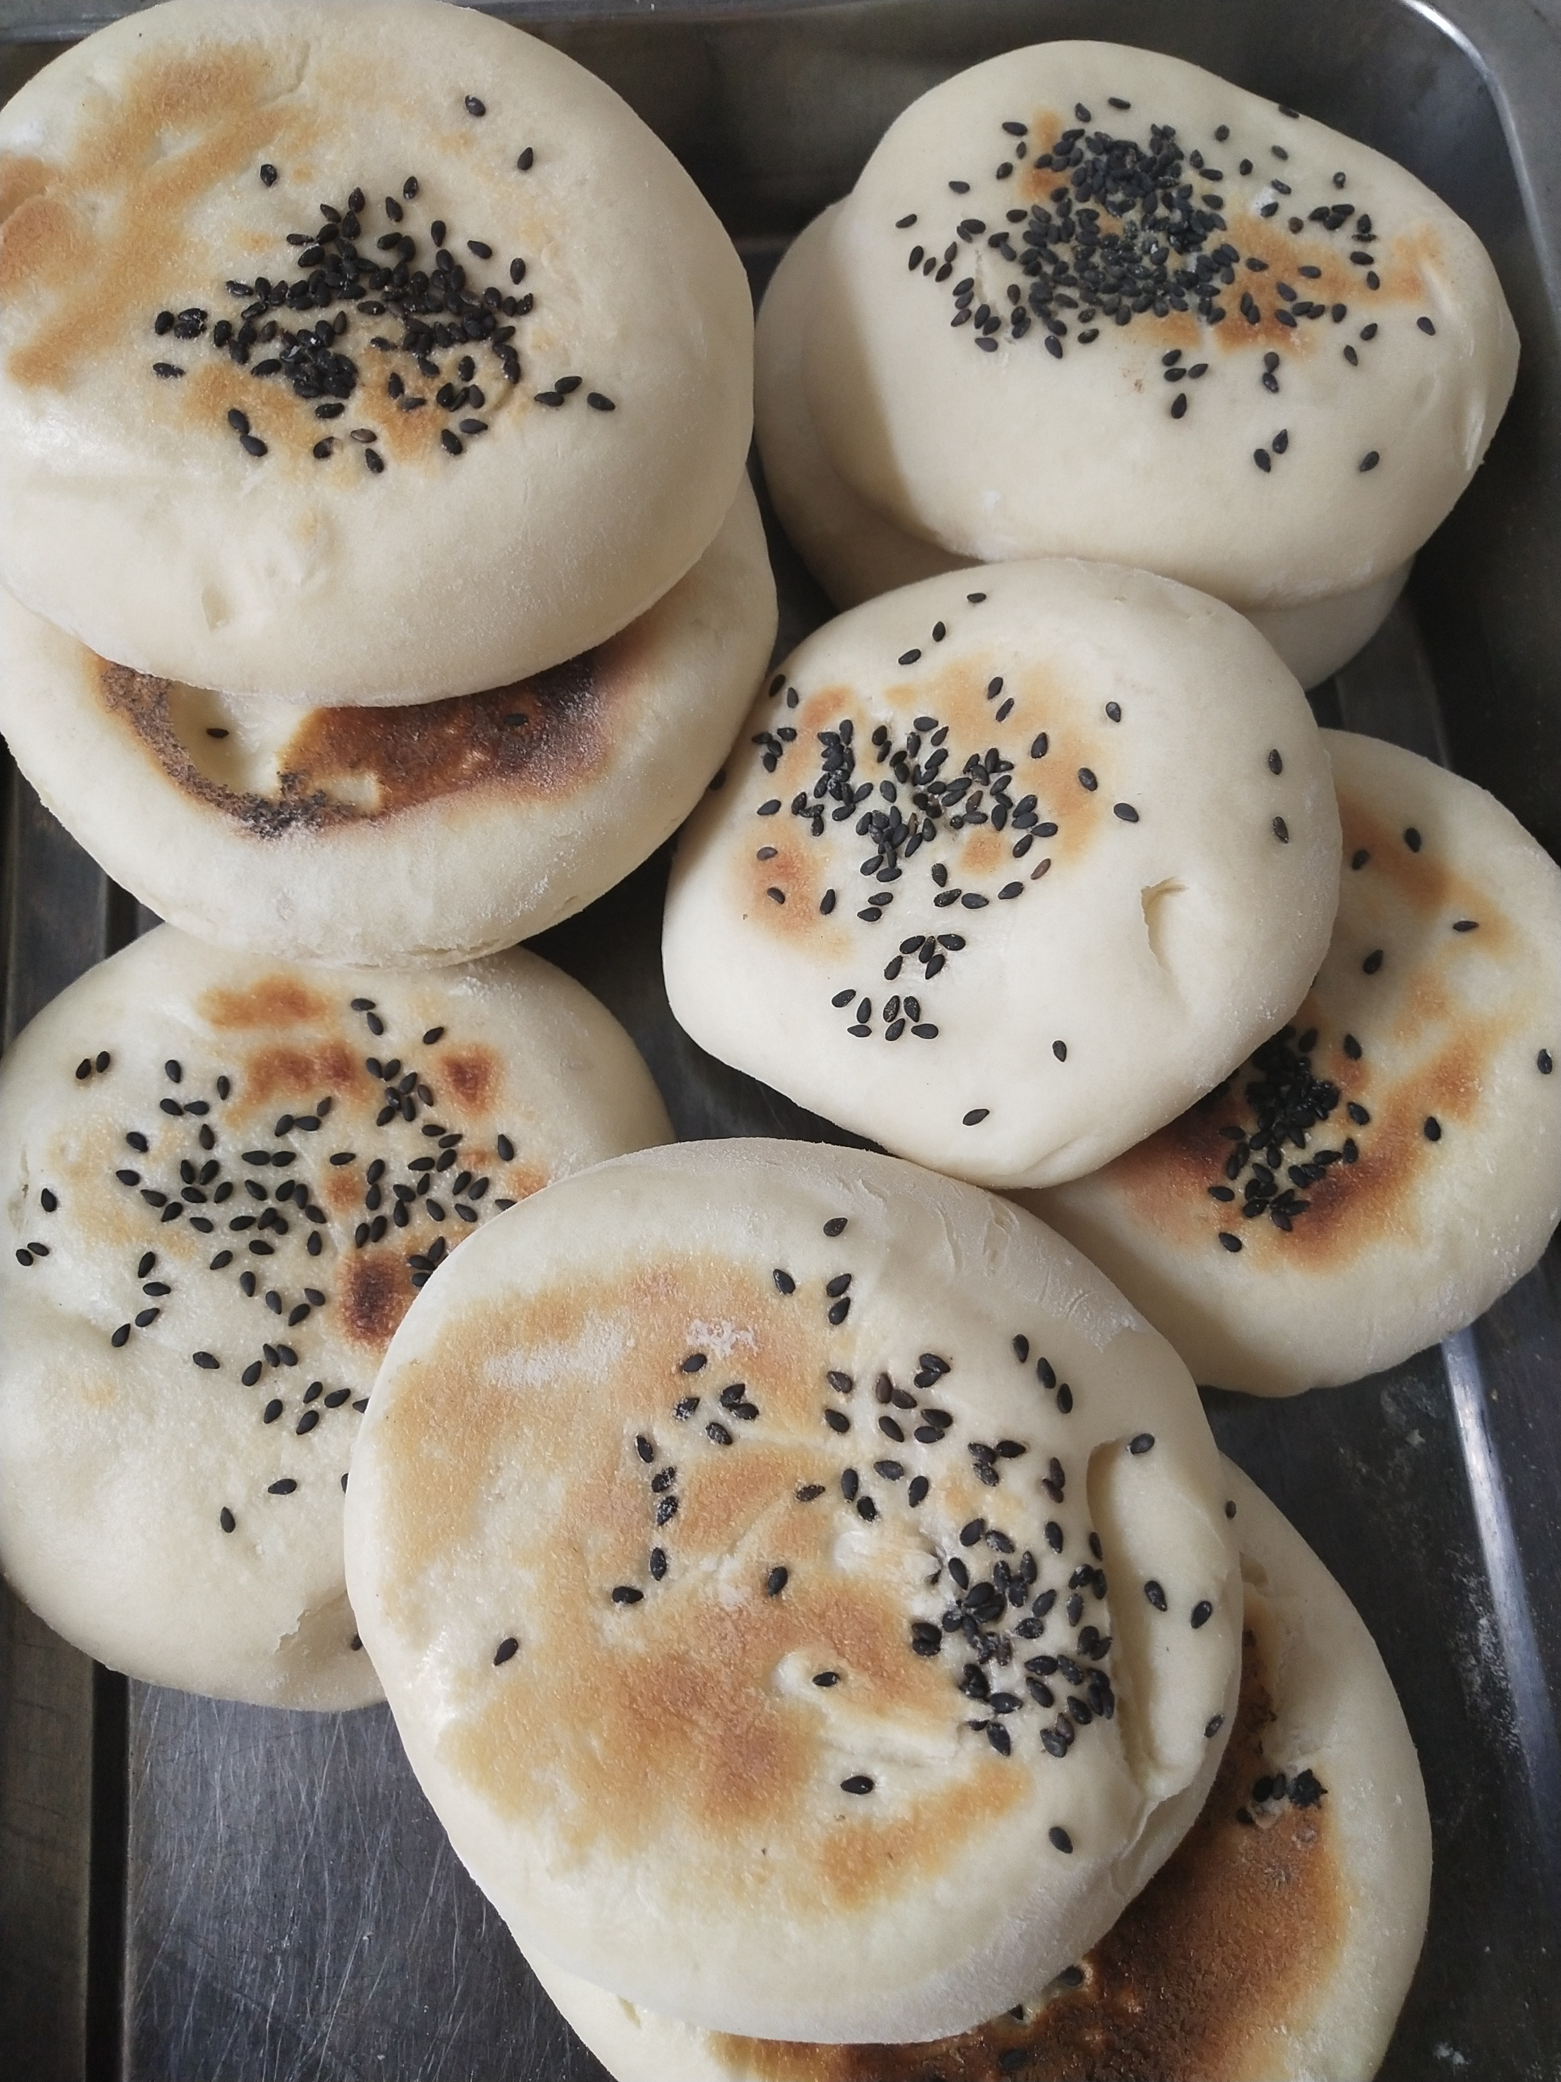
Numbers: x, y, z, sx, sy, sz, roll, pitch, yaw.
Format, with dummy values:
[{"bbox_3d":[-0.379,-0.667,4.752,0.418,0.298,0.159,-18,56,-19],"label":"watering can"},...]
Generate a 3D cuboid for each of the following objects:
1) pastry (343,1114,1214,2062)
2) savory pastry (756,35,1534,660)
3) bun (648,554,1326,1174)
[{"bbox_3d":[0.002,0.058,0.202,0.099,0.031,0.096,0,75,-4],"label":"pastry"},{"bbox_3d":[0.055,-0.103,0.260,0.102,0.033,0.089,0,75,-4],"label":"savory pastry"},{"bbox_3d":[0.029,-0.023,0.240,0.089,0.032,0.087,0,75,0],"label":"bun"}]

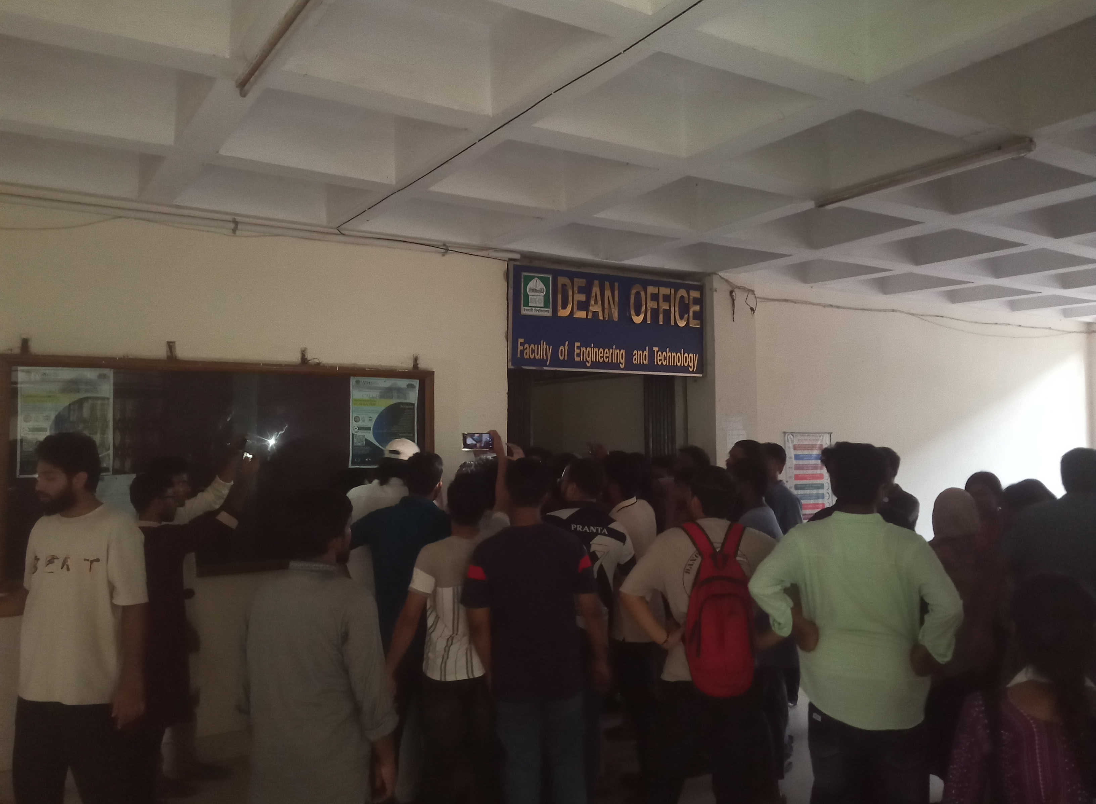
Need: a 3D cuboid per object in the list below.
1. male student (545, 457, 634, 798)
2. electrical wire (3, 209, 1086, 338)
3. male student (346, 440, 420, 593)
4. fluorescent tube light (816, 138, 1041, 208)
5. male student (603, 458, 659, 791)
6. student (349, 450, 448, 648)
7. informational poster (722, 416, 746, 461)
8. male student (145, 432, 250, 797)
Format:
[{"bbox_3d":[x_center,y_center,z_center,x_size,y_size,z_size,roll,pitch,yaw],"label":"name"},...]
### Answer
[{"bbox_3d":[0.196,1.100,4.304,0.480,1.660,0.340,0,-2,-5],"label":"male student"},{"bbox_3d":[1.653,-0.870,7.098,10.250,0.250,0.100,1,-3,-32],"label":"electrical wire"},{"bbox_3d":[-0.810,1.078,4.686,0.520,1.745,0.360,-1,-2,21],"label":"male student"},{"bbox_3d":[1.755,-1.071,4.261,0.075,0.080,1.200,1,-3,-32],"label":"fluorescent tube light"},{"bbox_3d":[0.413,1.099,4.554,0.460,1.680,0.340,1,-3,-27],"label":"male student"},{"bbox_3d":[-0.667,1.085,4.084,0.530,1.680,0.360,-1,-2,14],"label":"student"},{"bbox_3d":[1.447,0.291,6.883,0.247,0.347,0.010,1,-3,-32],"label":"informational poster"},{"bbox_3d":[-1.848,1.081,4.585,0.680,1.740,0.520,1,-3,-30],"label":"male student"}]

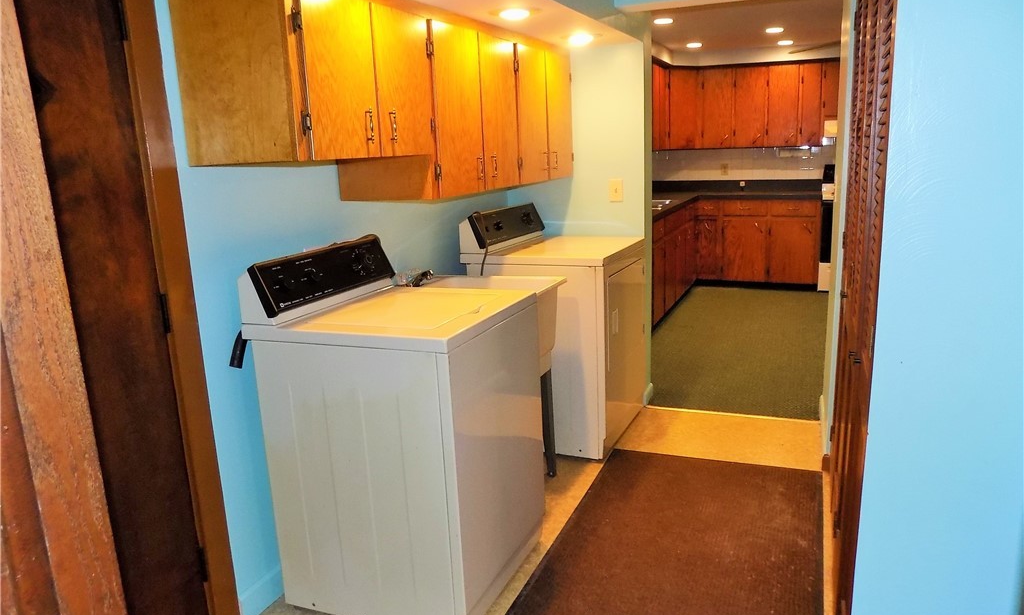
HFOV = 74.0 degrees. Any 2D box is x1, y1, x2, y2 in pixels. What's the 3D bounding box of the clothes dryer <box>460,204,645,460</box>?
[{"bbox_3d":[0.241,0.063,3.418,0.688,1.118,0.735,3,13,24],"label":"clothes dryer"}]

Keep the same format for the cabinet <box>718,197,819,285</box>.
[{"bbox_3d":[2.624,-0.706,6.938,0.920,0.850,0.600,3,13,23],"label":"cabinet"}]

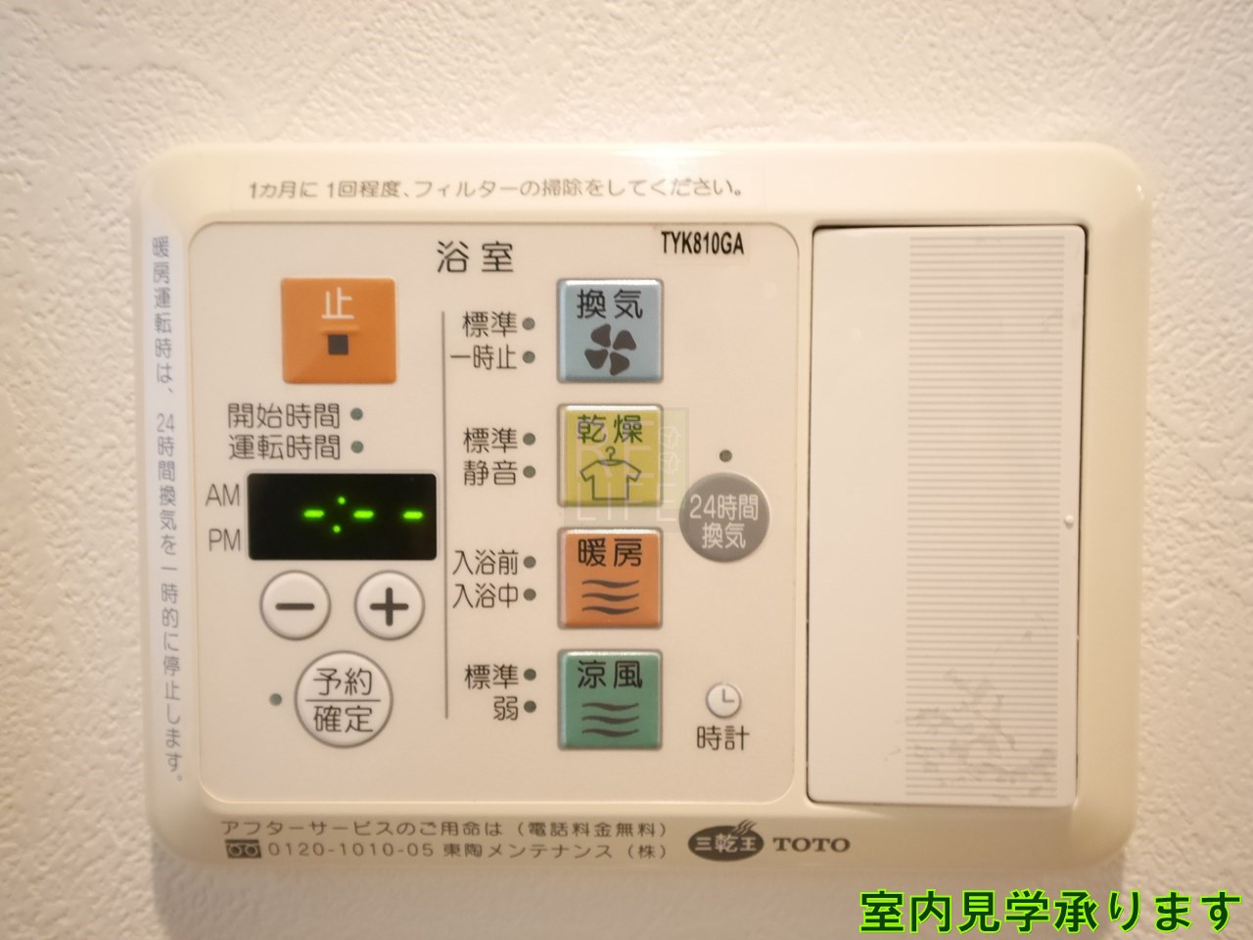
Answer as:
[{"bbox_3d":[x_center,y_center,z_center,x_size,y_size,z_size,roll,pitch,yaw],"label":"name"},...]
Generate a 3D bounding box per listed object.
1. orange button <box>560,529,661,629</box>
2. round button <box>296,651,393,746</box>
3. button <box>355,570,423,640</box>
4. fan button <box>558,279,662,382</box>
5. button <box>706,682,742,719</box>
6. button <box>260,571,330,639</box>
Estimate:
[{"bbox_3d":[-0.003,0.017,0.160,0.016,0.016,0.002,0,3,0],"label":"orange button"},{"bbox_3d":[-0.046,0.037,0.163,0.016,0.016,0.002,0,3,0],"label":"round button"},{"bbox_3d":[-0.038,0.022,0.162,0.011,0.011,0.002,0,3,0],"label":"button"},{"bbox_3d":[-0.002,-0.022,0.160,0.017,0.017,0.003,0,3,0],"label":"fan button"},{"bbox_3d":[0.016,0.037,0.163,0.006,0.006,0.002,0,3,0],"label":"button"},{"bbox_3d":[-0.053,0.022,0.162,0.011,0.011,0.002,0,3,0],"label":"button"}]

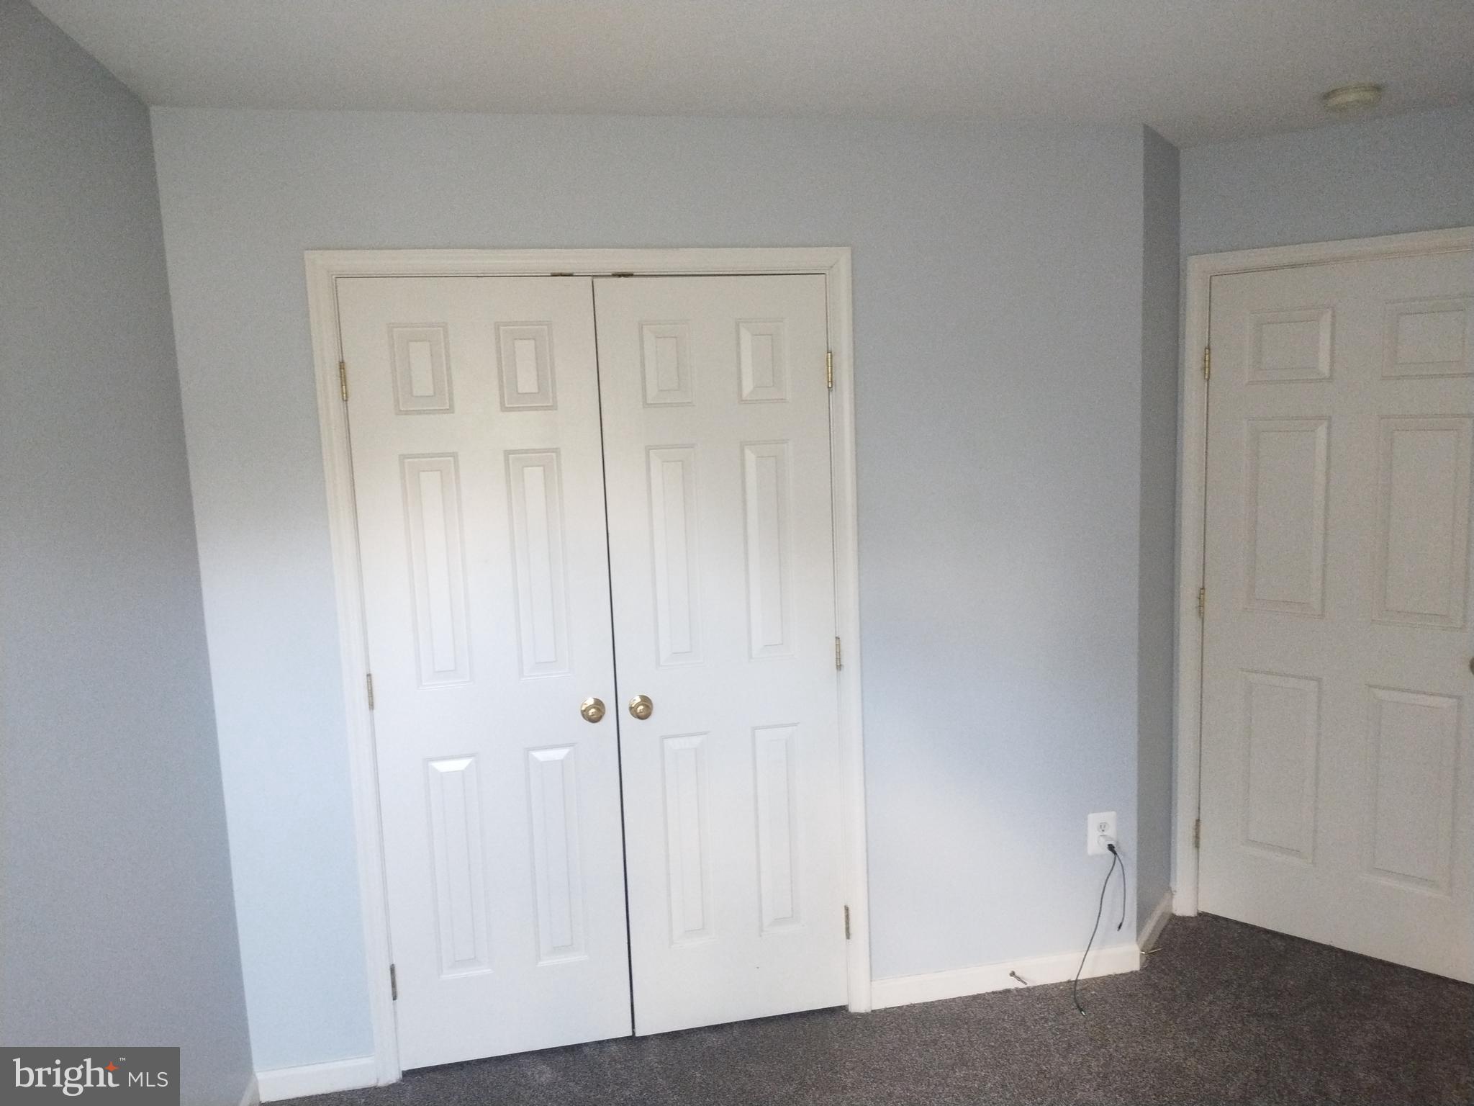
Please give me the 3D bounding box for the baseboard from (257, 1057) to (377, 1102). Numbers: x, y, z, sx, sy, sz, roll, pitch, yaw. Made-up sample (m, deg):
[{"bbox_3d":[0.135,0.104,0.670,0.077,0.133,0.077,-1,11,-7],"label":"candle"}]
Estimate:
[{"bbox_3d":[-1.088,1.359,2.753,0.300,0.080,0.014,-4,8,-11],"label":"baseboard"}]

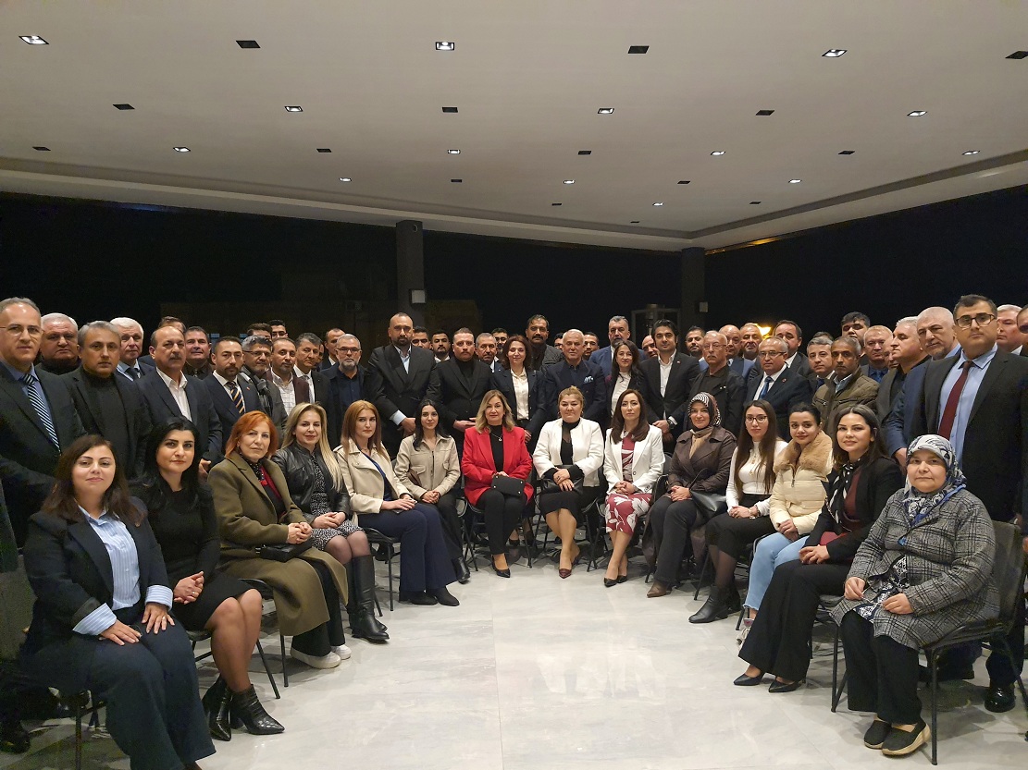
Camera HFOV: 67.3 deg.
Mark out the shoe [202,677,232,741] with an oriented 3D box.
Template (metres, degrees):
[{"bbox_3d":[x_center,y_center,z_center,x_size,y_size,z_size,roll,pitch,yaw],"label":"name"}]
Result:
[{"bbox_3d":[-1.195,1.290,3.130,0.100,0.200,0.250,-1,2,-37],"label":"shoe"}]

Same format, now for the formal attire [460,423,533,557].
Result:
[{"bbox_3d":[-0.132,0.752,5.780,0.540,0.900,0.680,0,1,-1],"label":"formal attire"}]

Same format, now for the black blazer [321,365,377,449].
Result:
[{"bbox_3d":[-1.259,0.181,5.900,0.510,0.730,0.300,-1,1,-7],"label":"black blazer"}]

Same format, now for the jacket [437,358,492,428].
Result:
[{"bbox_3d":[-0.401,0.129,6.200,0.530,0.730,0.300,0,1,-3],"label":"jacket"}]

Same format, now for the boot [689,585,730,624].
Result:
[{"bbox_3d":[1.125,1.243,4.453,0.245,0.190,0.095,-1,2,-25],"label":"boot"}]

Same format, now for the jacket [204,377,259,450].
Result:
[{"bbox_3d":[-1.758,0.284,4.928,0.500,0.710,0.290,-1,2,-31],"label":"jacket"}]

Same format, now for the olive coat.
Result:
[{"bbox_3d":[-1.129,0.763,3.790,0.700,0.820,0.540,1,2,37],"label":"olive coat"}]

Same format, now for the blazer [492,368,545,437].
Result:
[{"bbox_3d":[0.031,0.179,6.307,0.460,0.640,0.270,0,1,-1],"label":"blazer"}]

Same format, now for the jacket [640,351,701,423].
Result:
[{"bbox_3d":[1.243,0.109,6.100,0.530,0.755,0.300,0,1,9],"label":"jacket"}]

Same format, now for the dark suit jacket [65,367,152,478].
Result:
[{"bbox_3d":[-1.898,0.283,3.628,0.520,0.720,0.300,-2,2,-36],"label":"dark suit jacket"}]

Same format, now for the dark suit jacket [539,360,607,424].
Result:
[{"bbox_3d":[0.483,0.129,6.200,0.550,0.740,0.300,0,1,3],"label":"dark suit jacket"}]

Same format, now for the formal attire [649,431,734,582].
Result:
[{"bbox_3d":[1.235,0.780,5.300,0.490,0.930,0.760,1,2,36],"label":"formal attire"}]

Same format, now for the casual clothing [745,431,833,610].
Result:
[{"bbox_3d":[1.571,0.750,4.441,0.480,0.910,0.660,1,2,38],"label":"casual clothing"}]

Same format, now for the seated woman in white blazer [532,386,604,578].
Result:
[{"bbox_3d":[0.390,0.664,5.709,0.540,1.295,0.740,0,1,5],"label":"seated woman in white blazer"}]

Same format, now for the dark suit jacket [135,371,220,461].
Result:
[{"bbox_3d":[-1.858,0.267,4.258,0.520,0.720,0.300,-2,2,-36],"label":"dark suit jacket"}]

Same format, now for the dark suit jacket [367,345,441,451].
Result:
[{"bbox_3d":[-0.870,0.094,6.100,0.600,0.870,0.330,-1,1,-7],"label":"dark suit jacket"}]

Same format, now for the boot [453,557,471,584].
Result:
[{"bbox_3d":[-0.370,1.250,5.320,0.100,0.170,0.250,-1,1,-20],"label":"boot"}]

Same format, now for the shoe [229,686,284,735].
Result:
[{"bbox_3d":[-1.035,1.299,3.124,0.230,0.180,0.090,0,2,16],"label":"shoe"}]

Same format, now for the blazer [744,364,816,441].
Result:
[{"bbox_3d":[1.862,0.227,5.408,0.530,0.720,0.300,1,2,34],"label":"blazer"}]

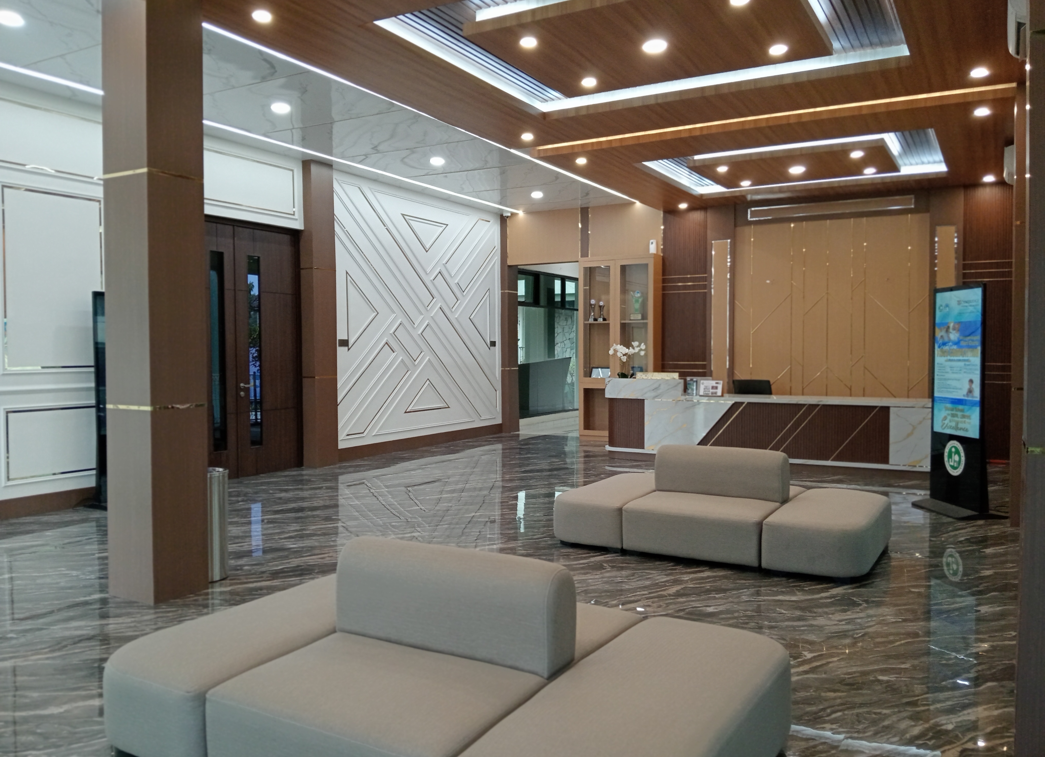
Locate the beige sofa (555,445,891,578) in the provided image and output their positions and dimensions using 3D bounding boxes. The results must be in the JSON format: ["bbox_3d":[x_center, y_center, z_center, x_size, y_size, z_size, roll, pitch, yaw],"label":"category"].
[{"bbox_3d":[1.398,0.816,5.923,2.043,0.672,1.402,1,2,30],"label":"beige sofa"}]

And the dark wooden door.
[{"bbox_3d":[-3.031,-0.300,8.996,0.107,2.710,1.776,1,2,30],"label":"dark wooden door"}]

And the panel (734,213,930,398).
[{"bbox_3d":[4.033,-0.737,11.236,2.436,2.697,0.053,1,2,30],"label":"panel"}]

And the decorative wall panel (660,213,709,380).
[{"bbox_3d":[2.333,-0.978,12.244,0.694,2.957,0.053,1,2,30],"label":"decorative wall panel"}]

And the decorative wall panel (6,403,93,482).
[{"bbox_3d":[-3.967,0.549,7.258,0.040,0.601,0.881,1,2,30],"label":"decorative wall panel"}]

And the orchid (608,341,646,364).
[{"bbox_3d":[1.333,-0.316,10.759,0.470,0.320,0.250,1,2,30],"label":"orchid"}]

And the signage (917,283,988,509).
[{"bbox_3d":[3.685,0.176,7.099,0.420,1.886,0.760,0,2,-3],"label":"signage"}]

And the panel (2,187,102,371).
[{"bbox_3d":[-3.967,-0.822,7.215,0.040,1.502,0.881,1,2,30],"label":"panel"}]

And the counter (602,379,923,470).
[{"bbox_3d":[2.939,0.523,10.008,3.872,1.003,0.908,1,2,30],"label":"counter"}]

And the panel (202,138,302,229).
[{"bbox_3d":[-2.995,-2.040,8.898,0.053,0.748,1.762,1,2,30],"label":"panel"}]

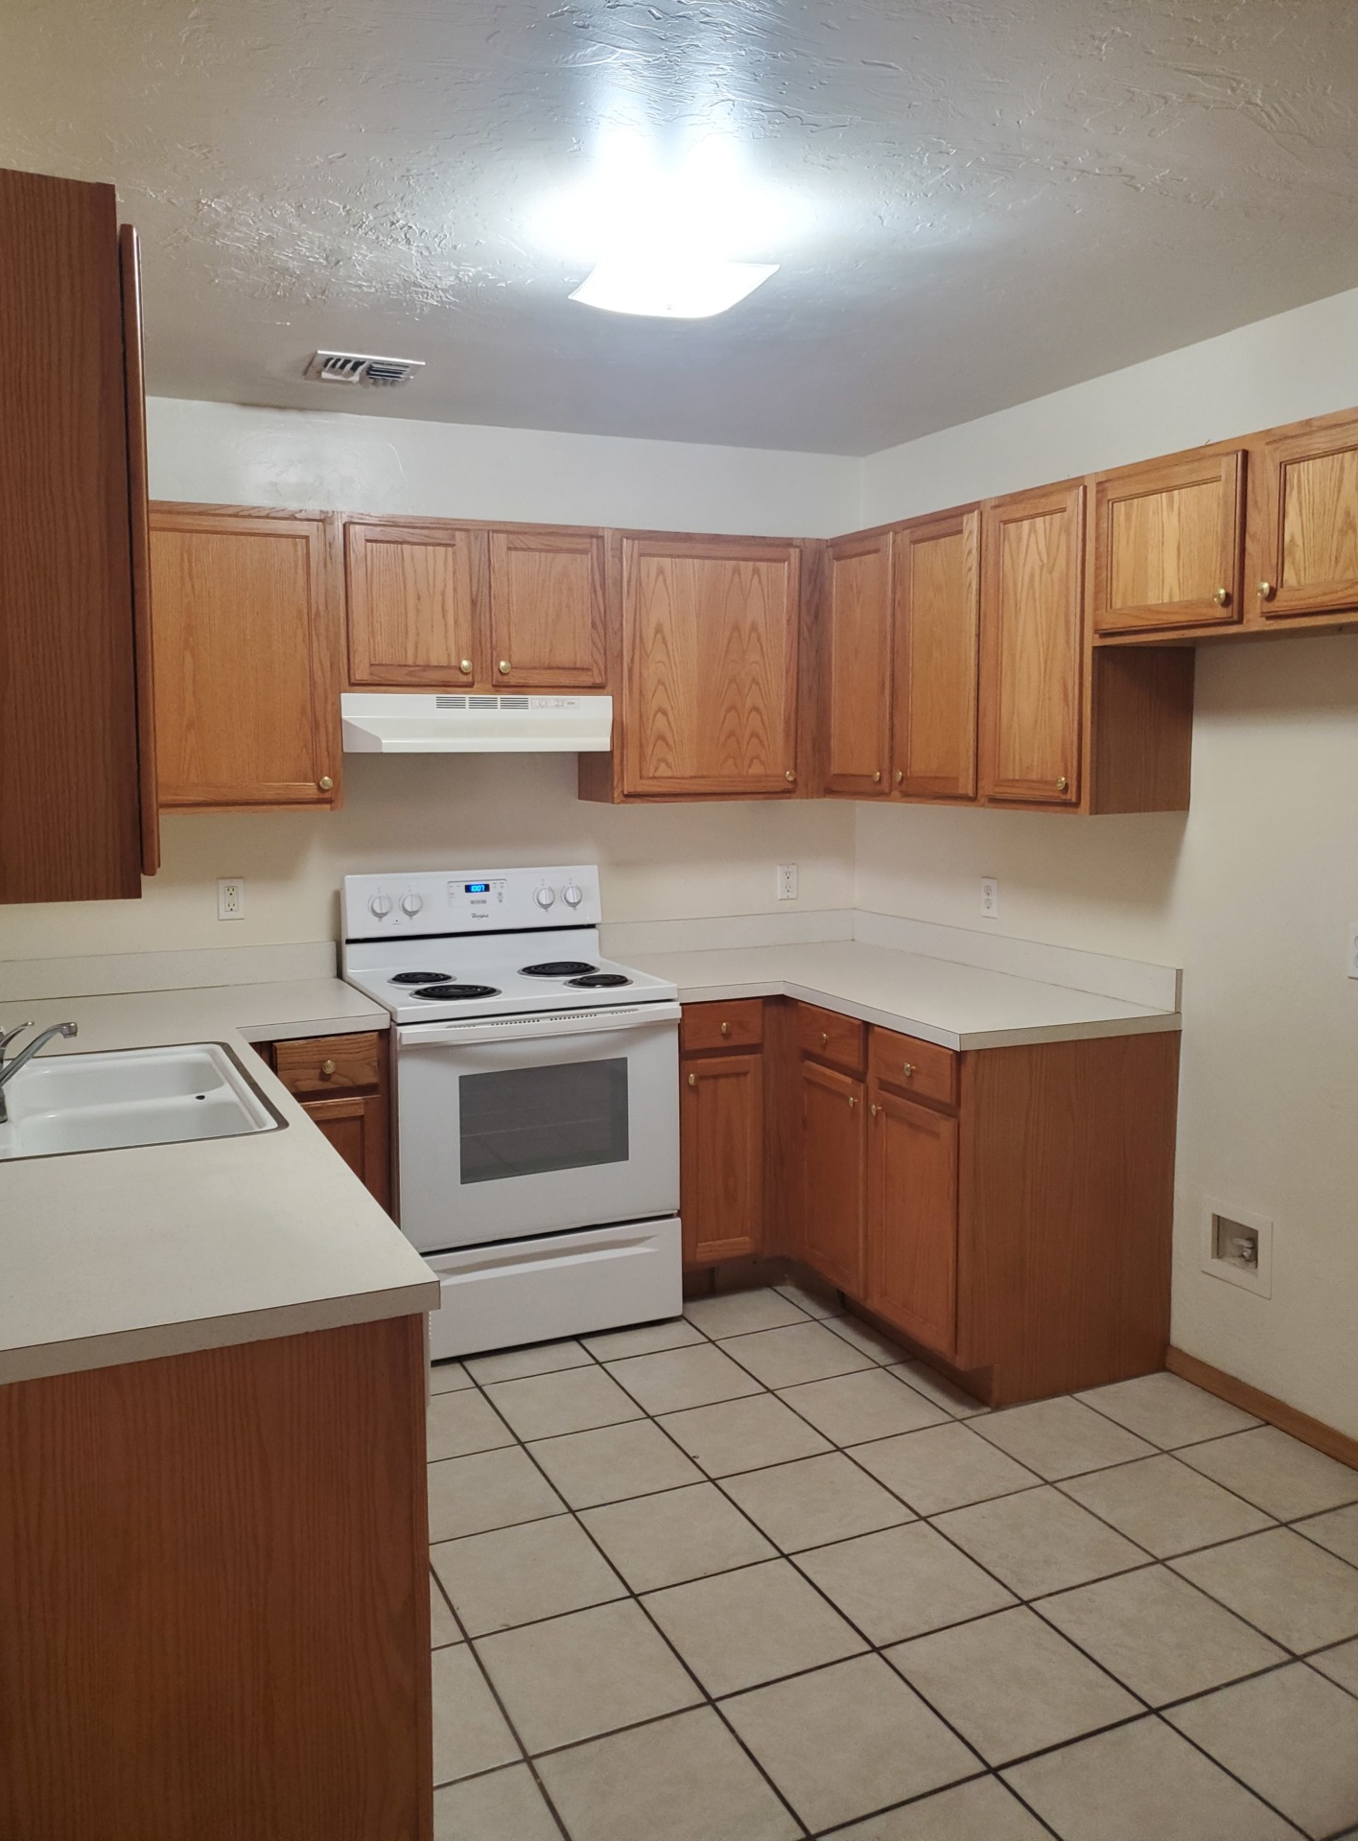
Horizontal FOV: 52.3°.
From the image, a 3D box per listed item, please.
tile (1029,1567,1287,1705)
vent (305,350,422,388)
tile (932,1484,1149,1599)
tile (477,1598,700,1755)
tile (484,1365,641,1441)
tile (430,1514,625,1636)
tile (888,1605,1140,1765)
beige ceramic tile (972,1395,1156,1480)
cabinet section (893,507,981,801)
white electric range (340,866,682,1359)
[{"bbox_3d":[0.833,1.242,2.411,0.305,0.010,0.305,-3,7,-25],"label":"tile"},{"bbox_3d":[-0.773,-1.336,3.396,0.260,0.020,0.255,-3,7,-25],"label":"vent"},{"bbox_3d":[0.698,1.205,2.680,0.304,0.012,0.304,-3,7,-25],"label":"tile"},{"bbox_3d":[-0.157,1.246,2.284,0.304,0.012,0.304,-3,7,-25],"label":"tile"},{"bbox_3d":[-0.265,1.141,3.279,0.304,0.010,0.304,-3,8,-25],"label":"tile"},{"bbox_3d":[-0.288,1.226,2.583,0.305,0.010,0.305,-3,7,-25],"label":"tile"},{"bbox_3d":[0.546,1.260,2.280,0.304,0.010,0.304,-3,8,-25],"label":"tile"},{"bbox_3d":[0.850,1.161,3.095,0.304,0.012,0.304,-3,7,-25],"label":"beige ceramic tile"},{"bbox_3d":[0.810,-0.685,3.680,0.300,0.714,0.361,-3,7,-24],"label":"cabinet section"},{"bbox_3d":[-0.468,0.477,3.787,0.755,1.187,0.680,-3,8,-25],"label":"white electric range"}]

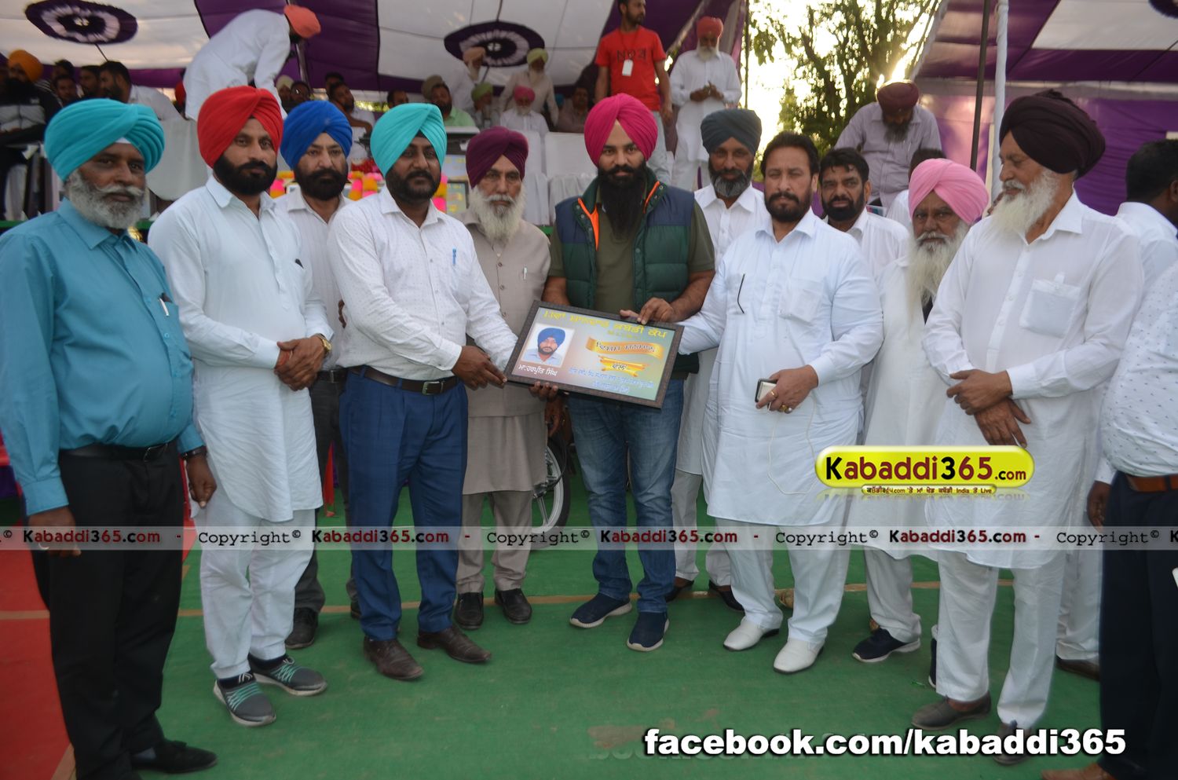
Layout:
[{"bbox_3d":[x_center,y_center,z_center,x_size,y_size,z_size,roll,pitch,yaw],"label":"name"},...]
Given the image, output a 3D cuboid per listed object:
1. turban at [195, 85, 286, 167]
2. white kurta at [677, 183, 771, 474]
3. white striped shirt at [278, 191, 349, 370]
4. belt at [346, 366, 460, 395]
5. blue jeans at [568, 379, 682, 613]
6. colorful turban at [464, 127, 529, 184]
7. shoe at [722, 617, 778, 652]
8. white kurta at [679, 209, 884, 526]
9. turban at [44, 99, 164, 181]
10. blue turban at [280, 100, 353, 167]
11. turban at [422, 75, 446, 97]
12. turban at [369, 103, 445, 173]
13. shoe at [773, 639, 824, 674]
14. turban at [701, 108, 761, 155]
[{"bbox_3d":[-0.983,-0.741,2.481,0.225,0.210,0.260,-7,7,-41],"label":"turban"},{"bbox_3d":[0.514,-0.236,3.318,0.480,1.090,0.300,2,9,8],"label":"white kurta"},{"bbox_3d":[-0.919,-0.373,3.000,0.480,0.640,0.280,-2,11,-16],"label":"white striped shirt"},{"bbox_3d":[-0.589,-0.042,2.840,0.380,0.080,0.290,-6,13,-33],"label":"belt"},{"bbox_3d":[0.129,0.352,3.199,0.400,0.910,0.320,3,10,14],"label":"blue jeans"},{"bbox_3d":[-0.330,-0.847,3.180,0.210,0.210,0.255,-1,9,-13],"label":"colorful turban"},{"bbox_3d":[0.600,0.836,3.166,0.280,0.100,0.105,-7,13,-35],"label":"shoe"},{"bbox_3d":[0.631,-0.093,2.886,0.600,0.960,0.420,6,11,25],"label":"white kurta"},{"bbox_3d":[-1.099,-0.566,2.000,0.275,0.195,0.250,10,14,39],"label":"turban"},{"bbox_3d":[-0.915,-0.860,2.947,0.230,0.210,0.265,-4,5,-26],"label":"blue turban"},{"bbox_3d":[-1.469,-2.877,8.400,0.210,0.210,0.250,-3,10,-20],"label":"turban"},{"bbox_3d":[-0.578,-0.807,2.830,0.220,0.220,0.265,-4,10,-27],"label":"turban"},{"bbox_3d":[0.722,0.861,2.986,0.100,0.100,0.280,9,12,42],"label":"shoe"},{"bbox_3d":[0.518,-0.940,3.210,0.215,0.165,0.250,2,6,9],"label":"turban"}]

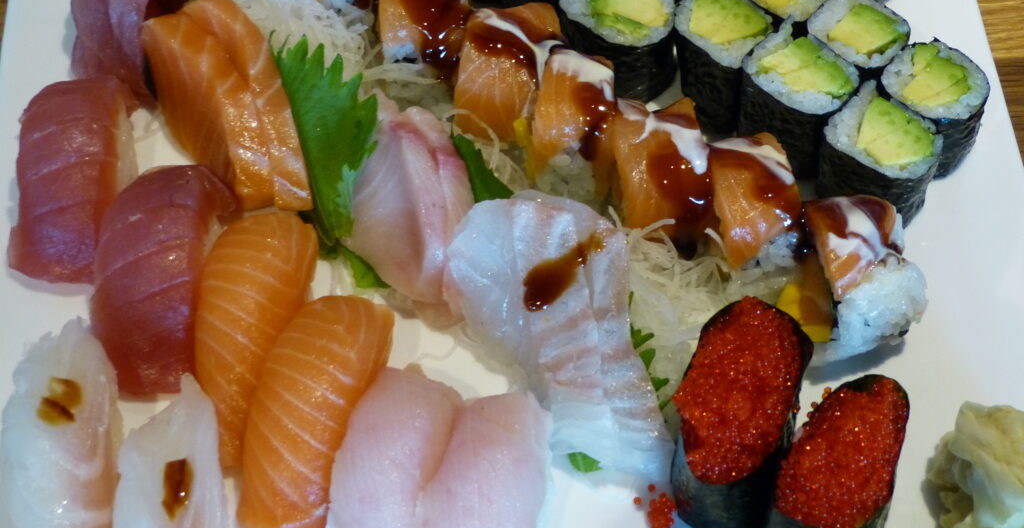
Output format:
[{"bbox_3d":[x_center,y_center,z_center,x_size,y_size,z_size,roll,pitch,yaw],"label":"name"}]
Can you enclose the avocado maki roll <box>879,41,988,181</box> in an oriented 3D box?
[{"bbox_3d":[0.111,-0.041,0.545,0.025,0.024,0.027,0,54,0],"label":"avocado maki roll"}]

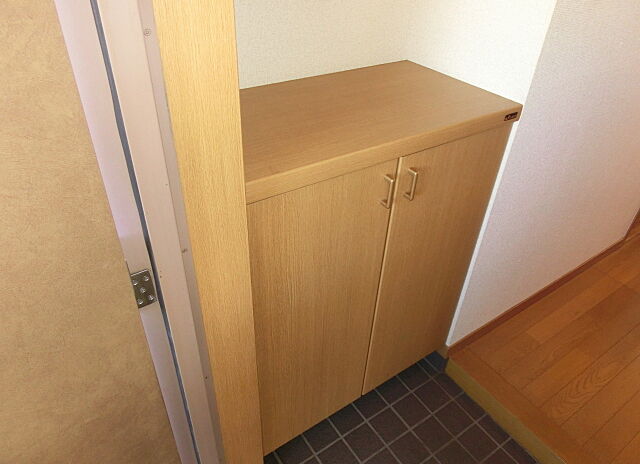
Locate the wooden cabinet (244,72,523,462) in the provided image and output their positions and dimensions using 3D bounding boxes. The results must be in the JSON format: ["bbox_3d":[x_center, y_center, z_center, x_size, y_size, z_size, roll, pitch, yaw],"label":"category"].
[{"bbox_3d":[0.043,0.066,1.301,0.742,0.871,0.402,-20,42,-28],"label":"wooden cabinet"}]

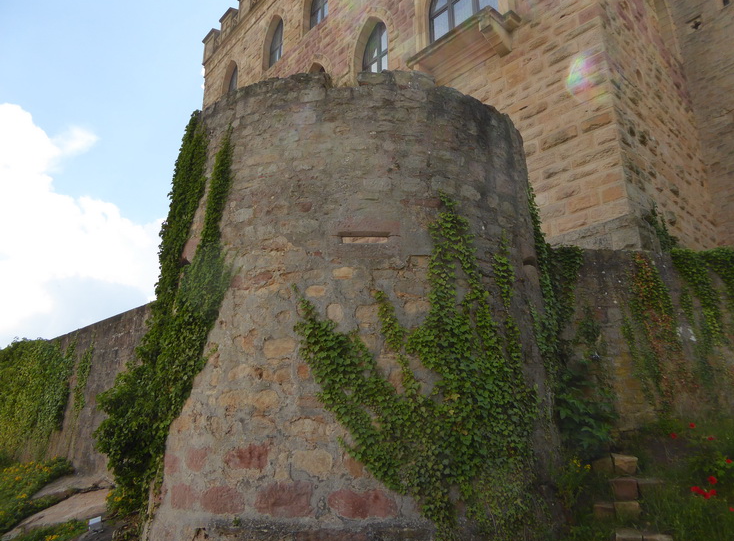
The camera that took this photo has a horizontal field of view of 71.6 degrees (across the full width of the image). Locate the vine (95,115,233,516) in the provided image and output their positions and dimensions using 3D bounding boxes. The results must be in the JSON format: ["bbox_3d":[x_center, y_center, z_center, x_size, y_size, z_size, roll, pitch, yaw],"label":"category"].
[{"bbox_3d":[-2.323,0.202,6.138,0.950,5.050,1.600,12,-19,-36],"label":"vine"}]

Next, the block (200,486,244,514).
[{"bbox_3d":[-1.352,2.247,5.030,0.567,0.237,0.250,-9,-18,30],"label":"block"}]

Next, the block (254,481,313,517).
[{"bbox_3d":[-0.740,2.143,4.807,0.557,0.292,0.280,-4,-16,15],"label":"block"}]

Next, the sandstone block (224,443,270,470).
[{"bbox_3d":[-1.117,1.828,5.025,0.525,0.226,0.250,-7,-17,24],"label":"sandstone block"}]

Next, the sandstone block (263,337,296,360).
[{"bbox_3d":[-0.852,0.807,5.200,0.366,0.212,0.220,-5,-16,18],"label":"sandstone block"}]

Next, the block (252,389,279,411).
[{"bbox_3d":[-0.972,1.300,5.085,0.284,0.202,0.200,-6,-16,20],"label":"block"}]

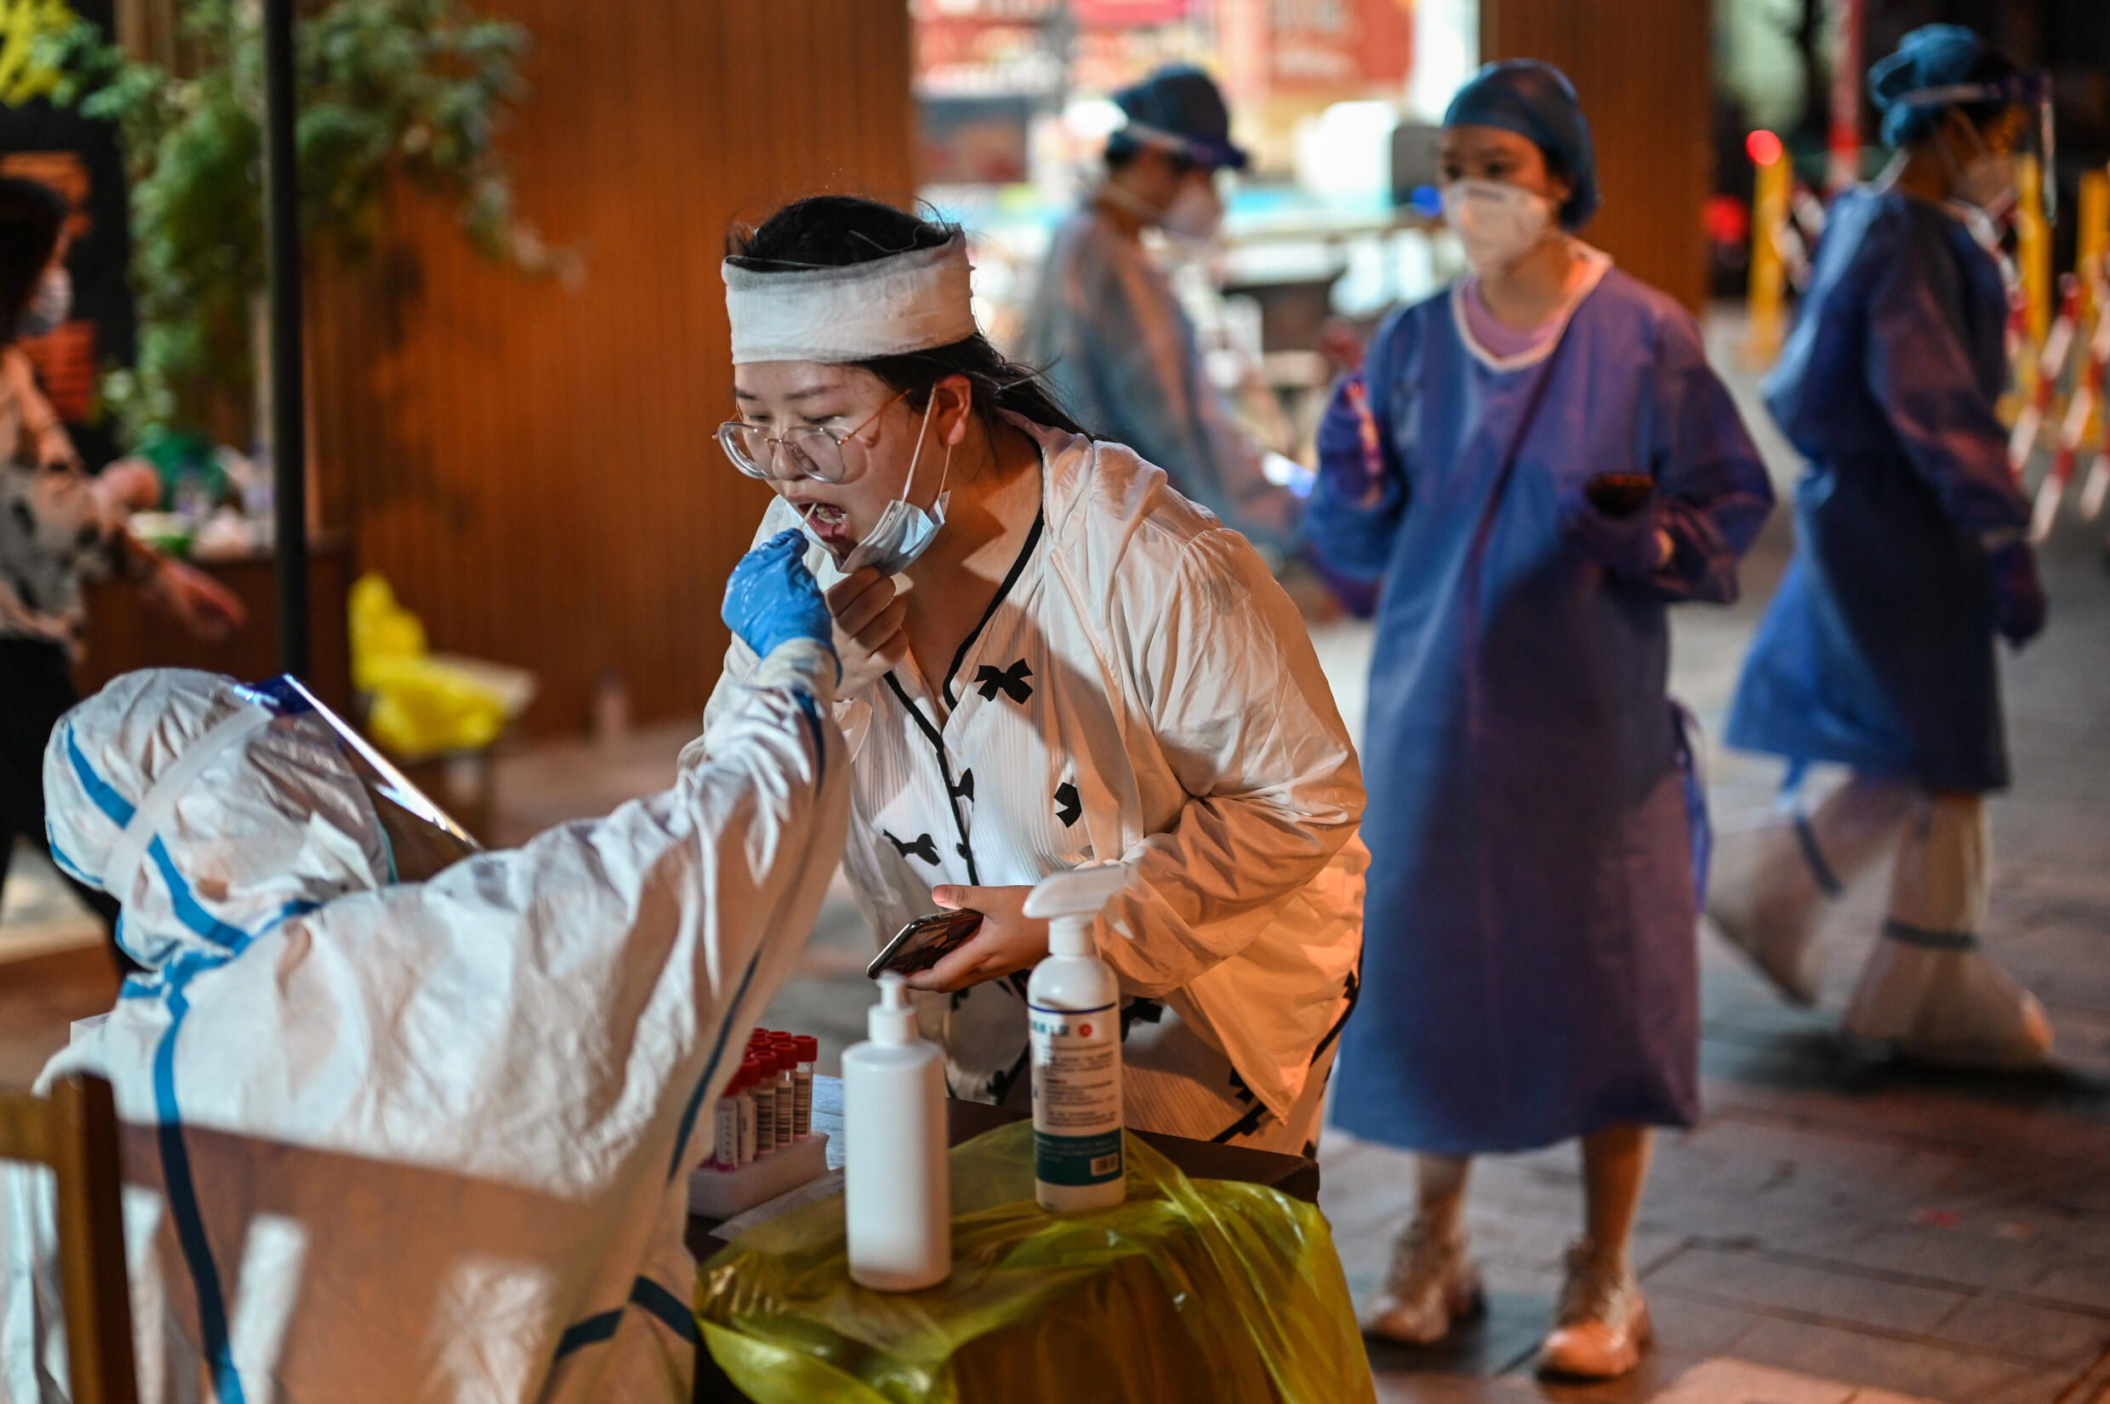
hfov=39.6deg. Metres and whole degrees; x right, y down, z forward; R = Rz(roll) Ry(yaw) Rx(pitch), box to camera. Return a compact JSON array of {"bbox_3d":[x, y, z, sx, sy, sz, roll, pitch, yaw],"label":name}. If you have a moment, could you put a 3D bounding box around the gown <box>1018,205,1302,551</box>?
[{"bbox_3d":[0.182,-0.293,5.037,0.460,1.120,0.500,2,11,11],"label":"gown"}]

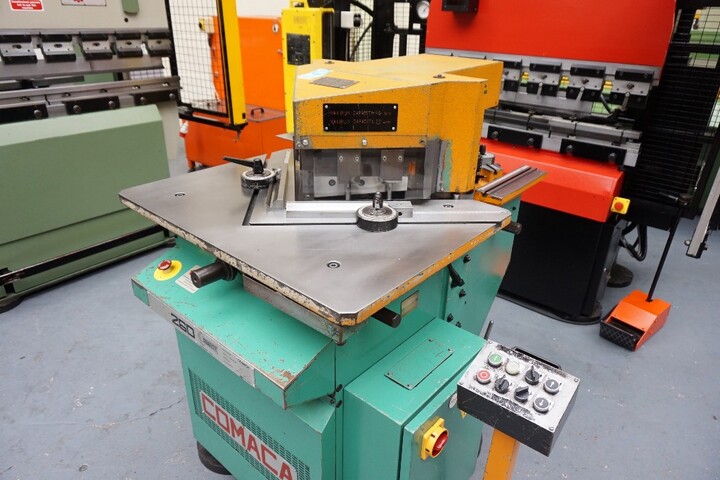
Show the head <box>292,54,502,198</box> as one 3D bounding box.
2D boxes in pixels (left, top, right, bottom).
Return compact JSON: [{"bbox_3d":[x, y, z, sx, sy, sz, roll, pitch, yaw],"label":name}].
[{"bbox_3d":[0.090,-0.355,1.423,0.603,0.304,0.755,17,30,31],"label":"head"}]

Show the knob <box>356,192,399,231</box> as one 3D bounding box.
[{"bbox_3d":[0.041,-0.076,1.128,0.098,0.080,0.098,1,25,0],"label":"knob"}]

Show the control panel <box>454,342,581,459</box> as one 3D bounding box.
[{"bbox_3d":[0.324,0.307,0.985,0.196,0.096,0.153,20,45,35],"label":"control panel"}]

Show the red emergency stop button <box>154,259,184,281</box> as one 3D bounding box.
[{"bbox_3d":[-0.513,0.068,1.265,0.078,0.031,0.078,21,48,37],"label":"red emergency stop button"}]

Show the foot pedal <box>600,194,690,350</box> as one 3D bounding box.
[{"bbox_3d":[1.397,0.142,2.305,0.341,0.701,0.175,-18,31,-35],"label":"foot pedal"}]

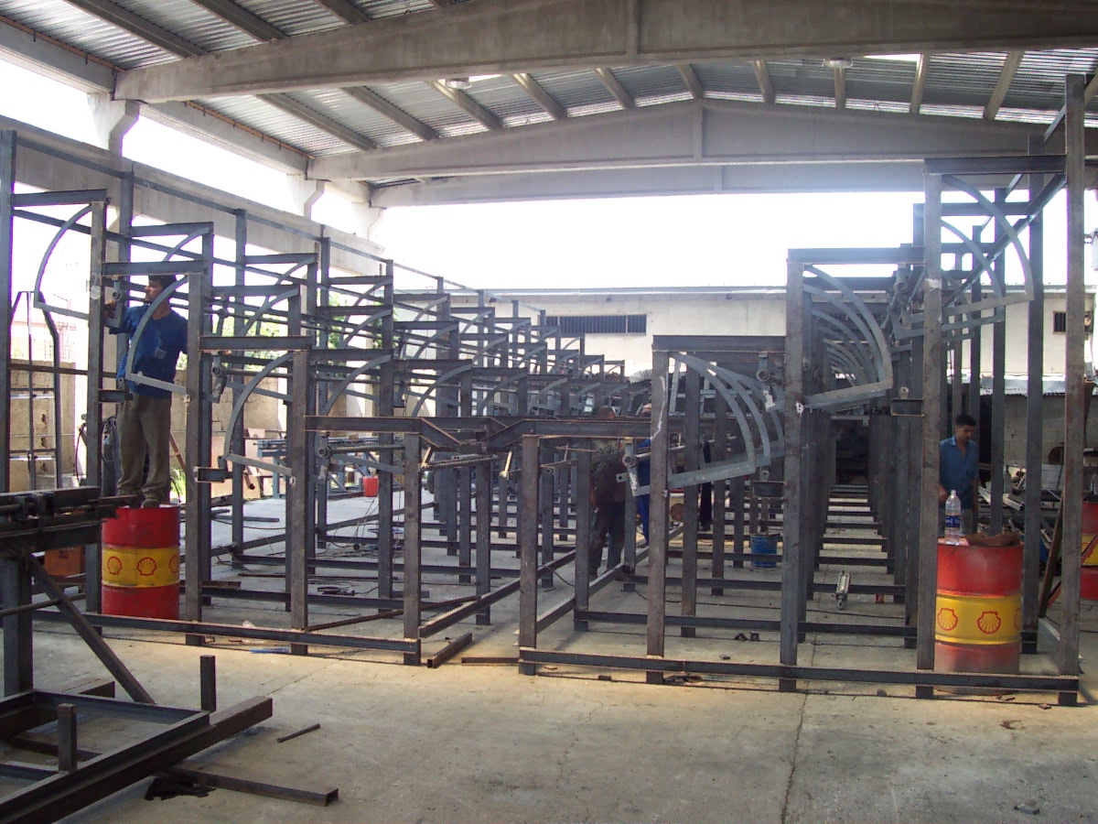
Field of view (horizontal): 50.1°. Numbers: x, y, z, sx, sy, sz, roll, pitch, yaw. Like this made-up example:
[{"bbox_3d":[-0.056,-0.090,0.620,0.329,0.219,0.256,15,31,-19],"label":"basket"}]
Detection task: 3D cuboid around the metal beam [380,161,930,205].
[{"bbox_3d":[3.065,-4.662,22.331,13.900,1.000,0.290,1,0,15],"label":"metal beam"}]

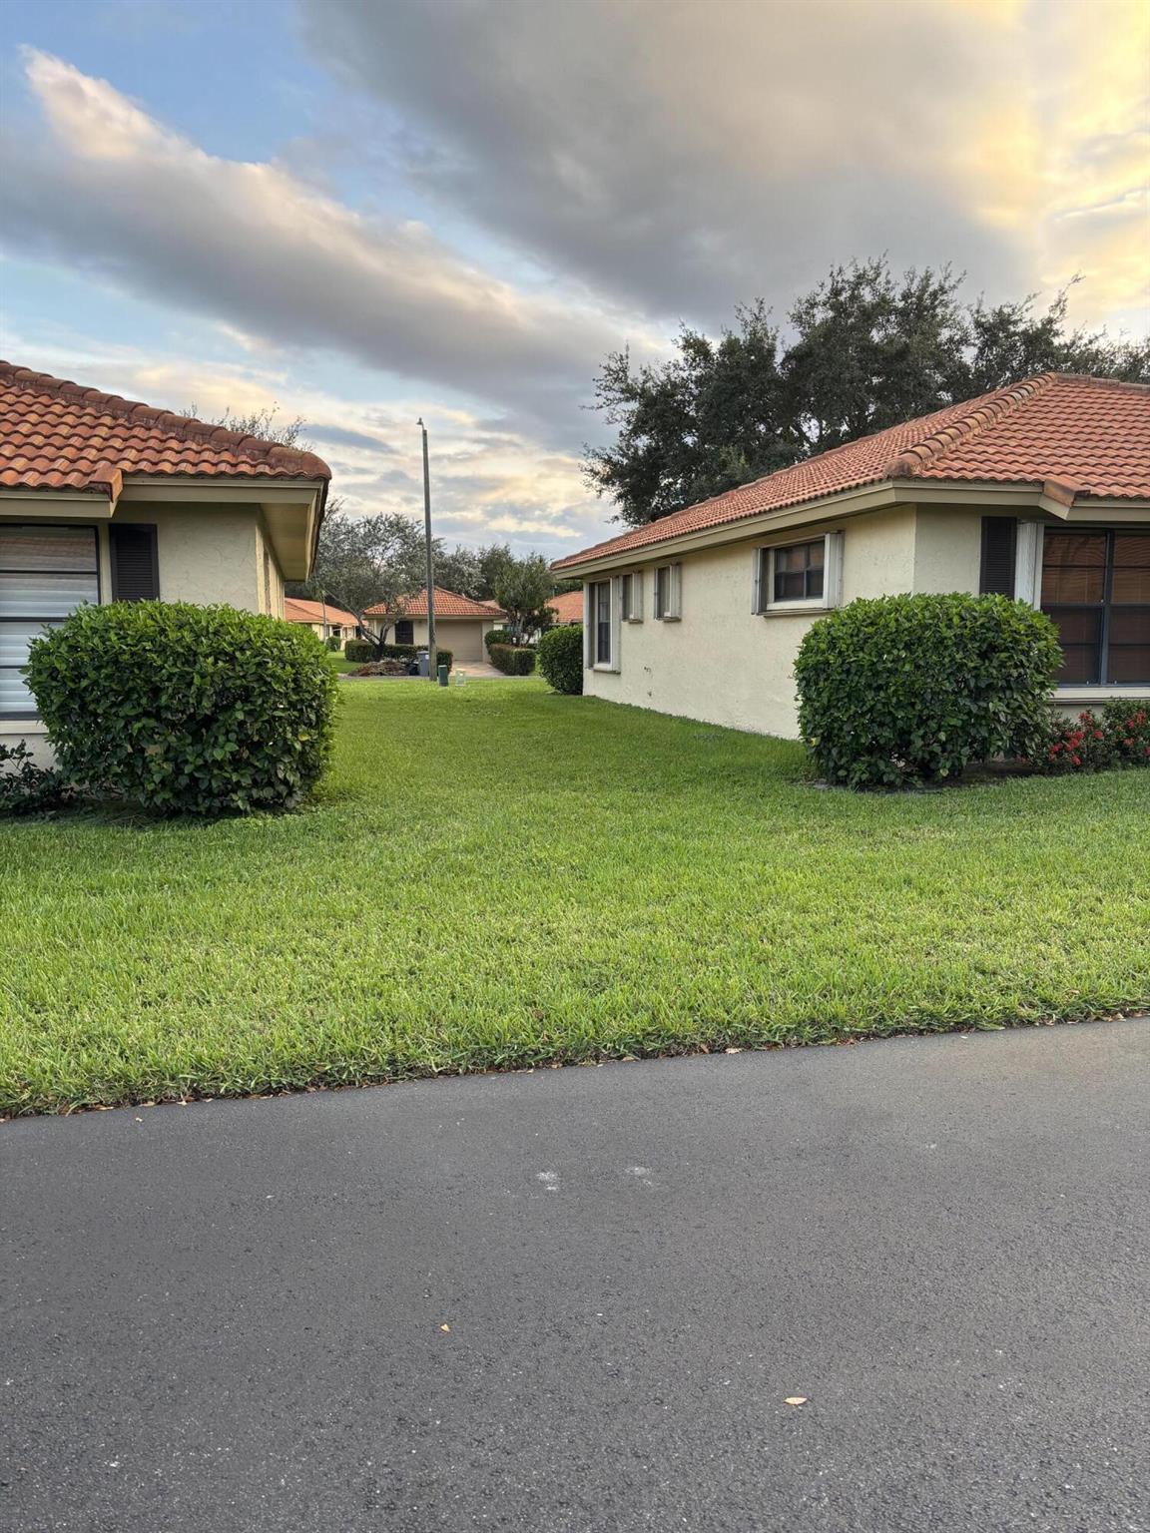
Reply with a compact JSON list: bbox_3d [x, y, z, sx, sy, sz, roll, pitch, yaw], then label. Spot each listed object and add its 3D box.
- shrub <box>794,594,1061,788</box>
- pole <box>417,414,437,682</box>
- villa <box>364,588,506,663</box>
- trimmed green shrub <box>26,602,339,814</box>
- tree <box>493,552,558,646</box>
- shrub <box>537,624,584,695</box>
[{"bbox_3d":[3.180,-0.725,10.400,2.200,1.600,1.350,-1,7,-13],"label":"shrub"},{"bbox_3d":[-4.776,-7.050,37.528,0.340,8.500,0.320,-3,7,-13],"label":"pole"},{"bbox_3d":[-8.709,-8.440,68.050,7.850,4.250,9.600,-1,7,-13],"label":"villa"},{"bbox_3d":[-3.130,-0.514,9.400,2.270,1.600,1.300,-1,7,-13],"label":"trimmed green shrub"},{"bbox_3d":[-2.300,-7.314,54.000,3.100,5.300,3.100,-1,7,-13],"label":"tree"},{"bbox_3d":[0.200,-2.401,25.600,2.000,1.560,1.500,-1,7,-13],"label":"shrub"}]

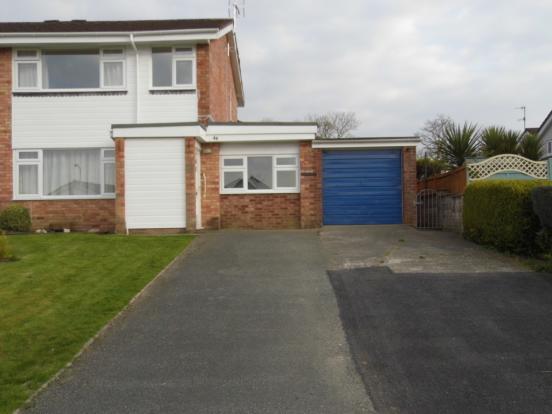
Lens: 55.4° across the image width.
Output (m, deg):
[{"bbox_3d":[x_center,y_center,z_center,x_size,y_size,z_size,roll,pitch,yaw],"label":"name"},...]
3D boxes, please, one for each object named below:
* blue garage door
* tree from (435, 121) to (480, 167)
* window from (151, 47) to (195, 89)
[{"bbox_3d":[2.276,-0.511,13.800,2.090,1.980,0.100,-1,1,0],"label":"blue garage door"},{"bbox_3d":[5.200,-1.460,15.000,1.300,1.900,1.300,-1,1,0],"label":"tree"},{"bbox_3d":[-2.661,-3.585,13.620,1.150,1.110,0.100,-1,1,0],"label":"window"}]

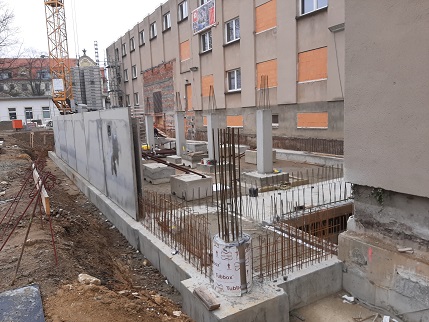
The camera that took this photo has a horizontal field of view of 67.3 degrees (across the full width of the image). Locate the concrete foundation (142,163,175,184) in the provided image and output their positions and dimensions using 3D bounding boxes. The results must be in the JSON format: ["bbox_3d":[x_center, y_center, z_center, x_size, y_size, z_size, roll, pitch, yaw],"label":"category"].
[{"bbox_3d":[-2.203,0.490,12.926,0.910,0.603,1.152,-7,9,-31],"label":"concrete foundation"}]

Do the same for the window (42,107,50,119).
[{"bbox_3d":[-20.642,-5.898,39.600,0.920,1.400,0.160,-5,8,-17],"label":"window"}]

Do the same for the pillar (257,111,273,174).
[{"bbox_3d":[1.856,-0.714,11.874,0.400,2.300,0.400,-7,9,-31],"label":"pillar"}]

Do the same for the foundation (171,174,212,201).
[{"bbox_3d":[-0.753,0.817,10.483,0.901,0.606,1.158,-7,10,-31],"label":"foundation"}]

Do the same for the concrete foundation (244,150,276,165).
[{"bbox_3d":[2.374,-0.217,16.536,1.151,0.625,1.066,-7,9,-31],"label":"concrete foundation"}]

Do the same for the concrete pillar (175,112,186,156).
[{"bbox_3d":[-1.883,-1.456,17.945,0.378,2.415,0.378,-7,10,-31],"label":"concrete pillar"}]

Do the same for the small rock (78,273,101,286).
[{"bbox_3d":[-1.314,1.231,3.369,0.210,0.090,0.120,-6,9,-23],"label":"small rock"}]

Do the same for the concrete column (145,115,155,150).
[{"bbox_3d":[-4.344,-1.899,21.920,0.378,2.341,0.378,-7,10,-31],"label":"concrete column"}]

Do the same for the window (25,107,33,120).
[{"bbox_3d":[-22.398,-5.748,39.000,0.920,1.420,0.160,-5,8,-17],"label":"window"}]

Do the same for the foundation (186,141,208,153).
[{"bbox_3d":[-1.240,-0.809,21.828,0.929,0.619,1.218,-7,10,-31],"label":"foundation"}]

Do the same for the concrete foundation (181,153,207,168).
[{"bbox_3d":[-1.023,-0.041,16.501,0.913,0.604,1.218,-7,10,-31],"label":"concrete foundation"}]

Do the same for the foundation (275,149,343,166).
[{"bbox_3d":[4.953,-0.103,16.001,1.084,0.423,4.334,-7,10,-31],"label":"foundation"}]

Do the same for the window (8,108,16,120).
[{"bbox_3d":[-23.816,-5.482,38.000,0.870,1.360,0.130,-3,8,-3],"label":"window"}]

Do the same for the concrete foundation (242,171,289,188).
[{"bbox_3d":[1.847,0.633,11.703,1.284,0.334,1.090,-7,9,-31],"label":"concrete foundation"}]

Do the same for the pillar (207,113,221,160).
[{"bbox_3d":[-0.036,-1.189,15.841,0.390,2.280,0.390,-7,9,-31],"label":"pillar"}]

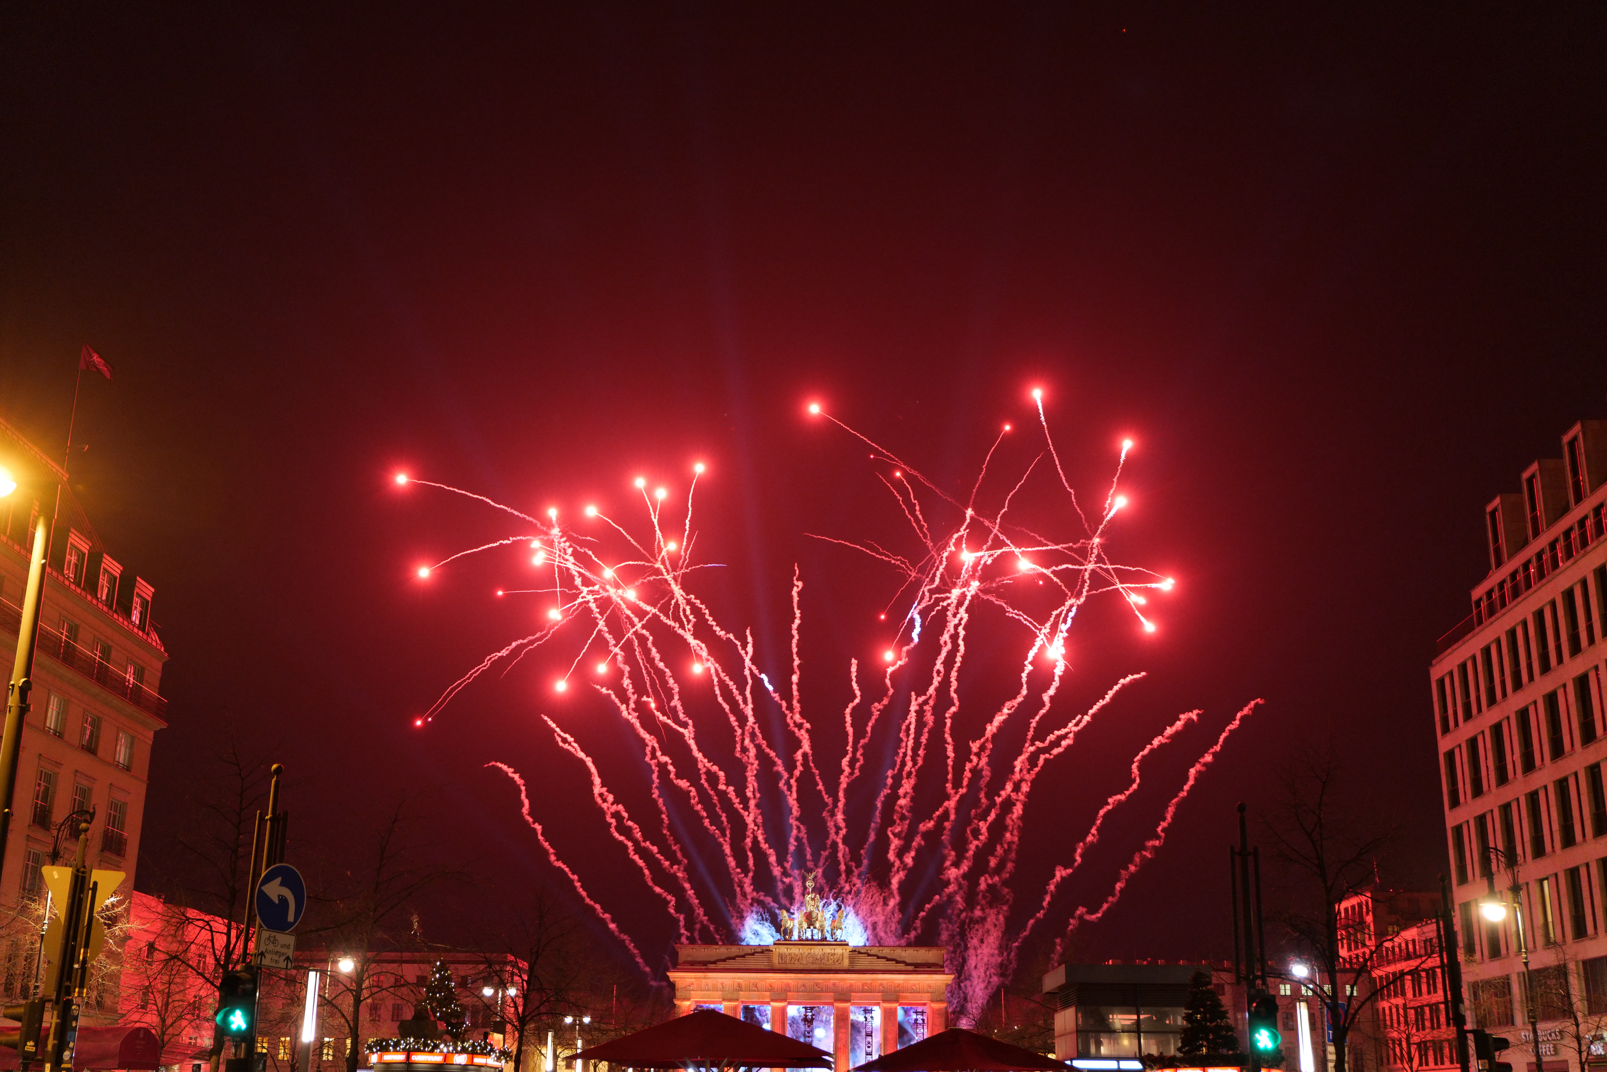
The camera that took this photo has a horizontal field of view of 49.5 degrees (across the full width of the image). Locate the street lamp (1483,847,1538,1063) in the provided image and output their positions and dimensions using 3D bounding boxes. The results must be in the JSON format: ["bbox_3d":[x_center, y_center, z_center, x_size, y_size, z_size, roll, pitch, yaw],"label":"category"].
[{"bbox_3d":[20.712,13.665,50.647,1.400,9.180,0.750,-1,-18,6],"label":"street lamp"}]

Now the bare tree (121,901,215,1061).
[{"bbox_3d":[-22.111,16.683,60.090,3.400,8.140,3.400,1,-18,1],"label":"bare tree"}]

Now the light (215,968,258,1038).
[{"bbox_3d":[-4.959,4.097,15.250,0.270,0.600,0.350,1,-18,-2],"label":"light"}]

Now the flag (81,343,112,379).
[{"bbox_3d":[-34.564,-8.490,85.000,1.600,1.700,0.500,-4,-19,15],"label":"flag"}]

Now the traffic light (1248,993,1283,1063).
[{"bbox_3d":[4.391,4.672,16.550,0.260,0.600,0.350,1,-18,1],"label":"traffic light"}]

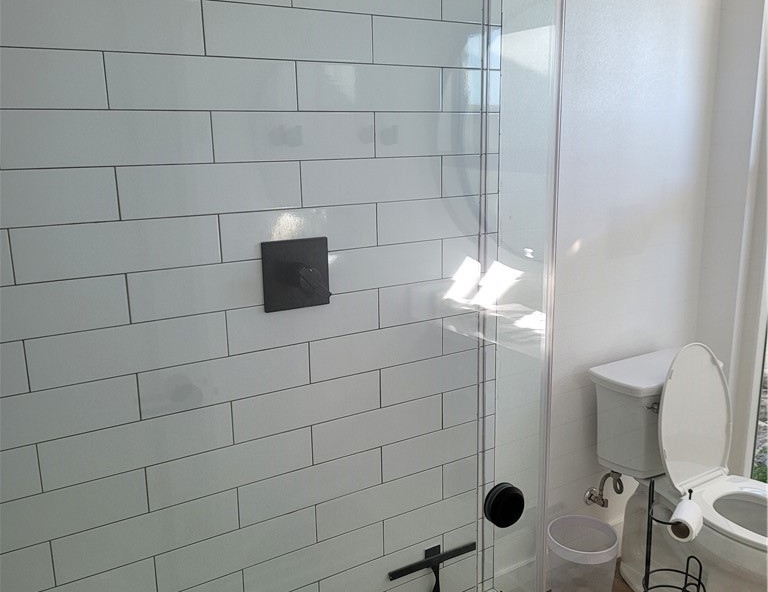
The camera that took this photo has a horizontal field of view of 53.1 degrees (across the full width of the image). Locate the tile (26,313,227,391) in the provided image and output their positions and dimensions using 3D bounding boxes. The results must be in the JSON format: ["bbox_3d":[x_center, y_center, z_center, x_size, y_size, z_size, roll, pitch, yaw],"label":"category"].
[{"bbox_3d":[-0.518,0.107,1.584,0.402,0.103,0.010,-9,15,-32],"label":"tile"}]

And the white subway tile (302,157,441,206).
[{"bbox_3d":[-0.023,-0.277,1.834,0.402,0.103,0.010,-9,15,-32],"label":"white subway tile"}]

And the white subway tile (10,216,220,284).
[{"bbox_3d":[-0.511,-0.095,1.506,0.390,0.101,0.010,-9,15,-32],"label":"white subway tile"}]

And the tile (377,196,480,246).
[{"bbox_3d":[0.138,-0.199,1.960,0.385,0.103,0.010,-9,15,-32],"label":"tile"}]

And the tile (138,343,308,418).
[{"bbox_3d":[-0.341,0.183,1.686,0.392,0.102,0.009,-9,15,-32],"label":"tile"}]

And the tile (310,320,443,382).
[{"bbox_3d":[-0.014,0.133,1.931,0.402,0.103,0.010,-9,15,-32],"label":"tile"}]

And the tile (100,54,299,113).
[{"bbox_3d":[-0.355,-0.427,1.544,0.392,0.102,0.009,-9,15,-32],"label":"tile"}]

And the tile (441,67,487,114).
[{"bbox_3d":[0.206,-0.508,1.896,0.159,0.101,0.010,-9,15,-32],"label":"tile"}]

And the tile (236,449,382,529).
[{"bbox_3d":[-0.169,0.460,1.861,0.392,0.102,0.009,-9,15,-32],"label":"tile"}]

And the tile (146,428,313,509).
[{"bbox_3d":[-0.336,0.385,1.733,0.392,0.102,0.009,-9,15,-32],"label":"tile"}]

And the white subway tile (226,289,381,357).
[{"bbox_3d":[-0.177,0.056,1.760,0.390,0.101,0.010,-9,15,-32],"label":"white subway tile"}]

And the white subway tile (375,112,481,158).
[{"bbox_3d":[0.129,-0.394,1.868,0.361,0.101,0.010,-9,15,-32],"label":"white subway tile"}]

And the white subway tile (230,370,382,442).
[{"bbox_3d":[-0.173,0.256,1.805,0.390,0.101,0.010,-9,15,-32],"label":"white subway tile"}]

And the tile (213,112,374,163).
[{"bbox_3d":[-0.192,-0.355,1.702,0.402,0.103,0.010,-9,15,-32],"label":"tile"}]

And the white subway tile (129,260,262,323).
[{"bbox_3d":[-0.345,-0.020,1.639,0.392,0.102,0.009,-9,15,-32],"label":"white subway tile"}]

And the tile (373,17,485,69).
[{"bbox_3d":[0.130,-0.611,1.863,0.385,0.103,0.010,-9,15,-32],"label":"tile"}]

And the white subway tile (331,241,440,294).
[{"bbox_3d":[-0.009,-0.068,1.846,0.371,0.101,0.010,-9,15,-32],"label":"white subway tile"}]

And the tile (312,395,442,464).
[{"bbox_3d":[-0.008,0.333,1.941,0.392,0.102,0.009,-9,15,-32],"label":"tile"}]

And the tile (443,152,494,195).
[{"bbox_3d":[0.218,-0.308,1.953,0.177,0.102,0.009,-9,15,-32],"label":"tile"}]

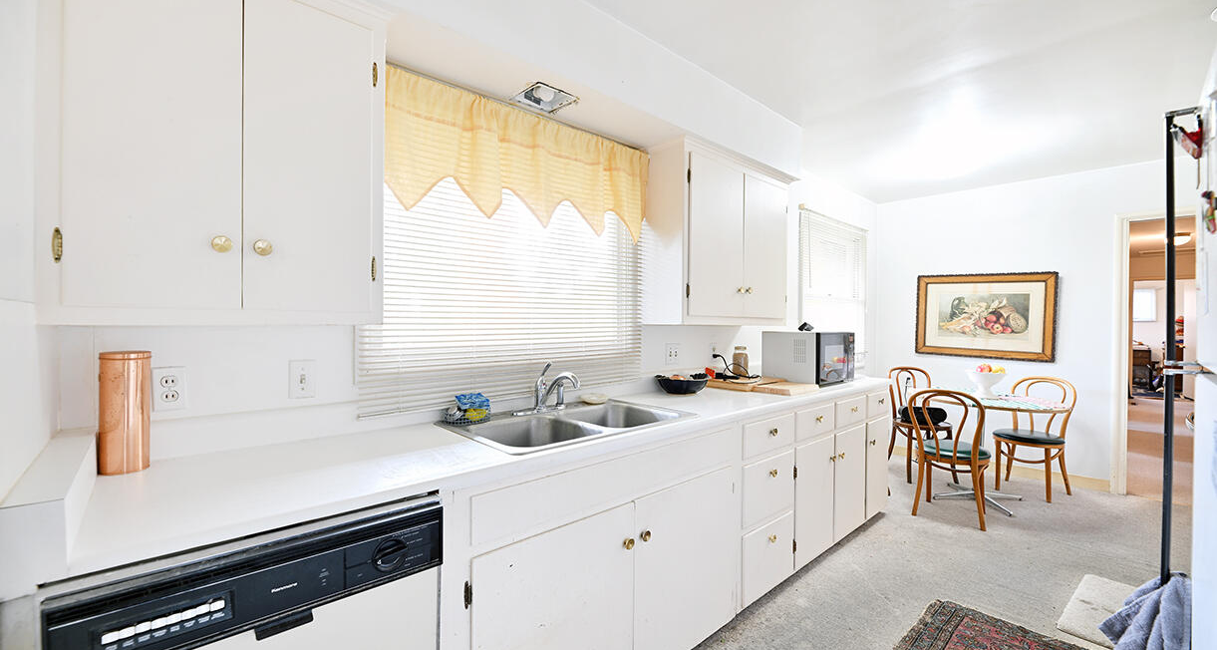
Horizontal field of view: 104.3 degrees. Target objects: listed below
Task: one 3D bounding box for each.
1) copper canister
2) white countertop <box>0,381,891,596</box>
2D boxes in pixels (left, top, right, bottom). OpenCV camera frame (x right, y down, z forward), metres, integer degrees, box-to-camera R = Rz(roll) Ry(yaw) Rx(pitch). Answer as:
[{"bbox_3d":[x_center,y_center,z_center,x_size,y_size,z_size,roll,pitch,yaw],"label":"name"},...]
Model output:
[{"bbox_3d":[-1.161,0.209,1.136,0.088,0.284,0.088,0,0,-42],"label":"copper canister"},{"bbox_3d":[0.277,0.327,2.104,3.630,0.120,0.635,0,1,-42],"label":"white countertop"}]

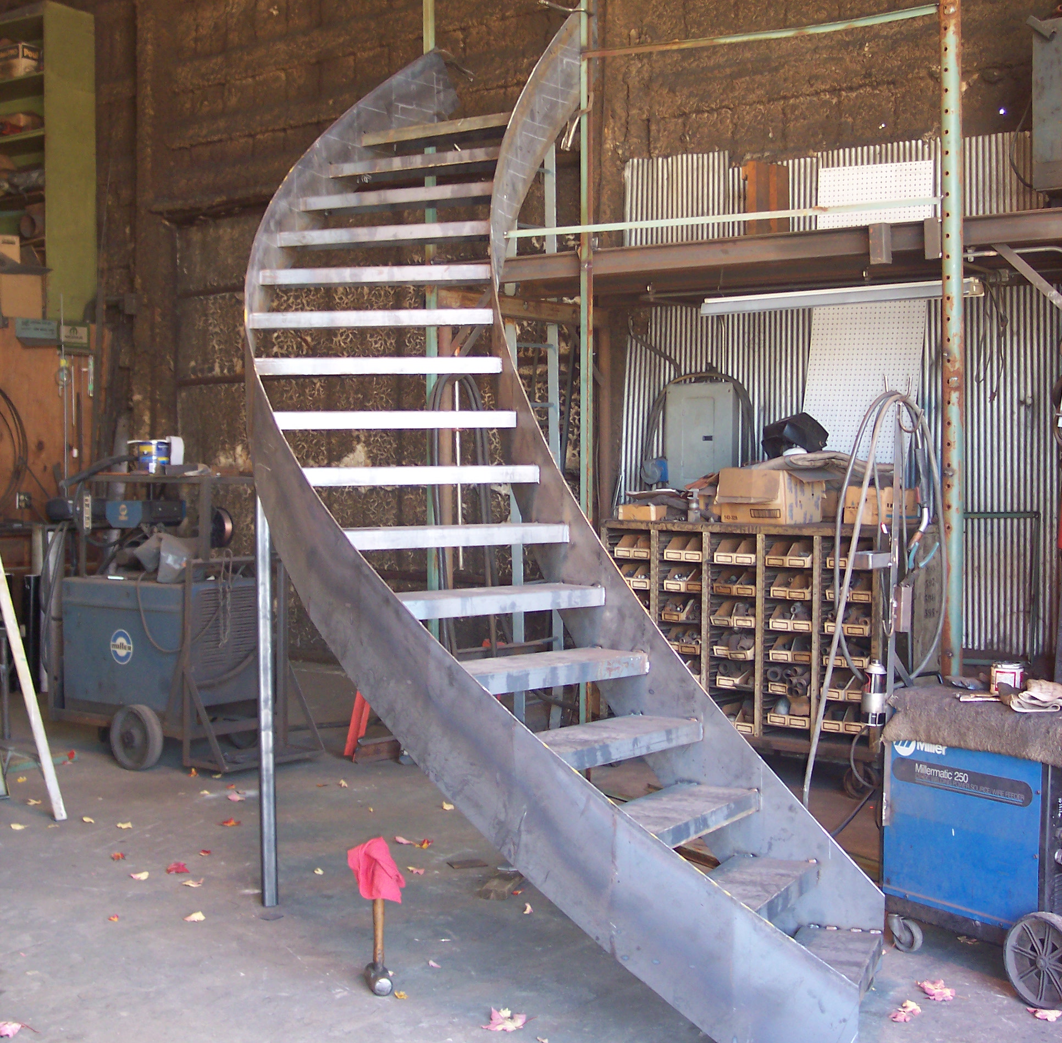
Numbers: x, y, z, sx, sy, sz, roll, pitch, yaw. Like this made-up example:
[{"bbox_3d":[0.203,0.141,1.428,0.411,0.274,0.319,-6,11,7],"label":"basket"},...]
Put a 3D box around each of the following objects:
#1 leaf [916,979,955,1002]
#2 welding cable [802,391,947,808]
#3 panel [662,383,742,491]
[{"bbox_3d":[1.131,1.307,4.350,0.110,0.030,0.110,0,1,0],"label":"leaf"},{"bbox_3d":[1.070,0.278,4.850,0.450,1.400,0.300,0,1,0],"label":"welding cable"},{"bbox_3d":[0.900,-0.432,8.130,0.365,0.580,0.105,0,1,30],"label":"panel"}]

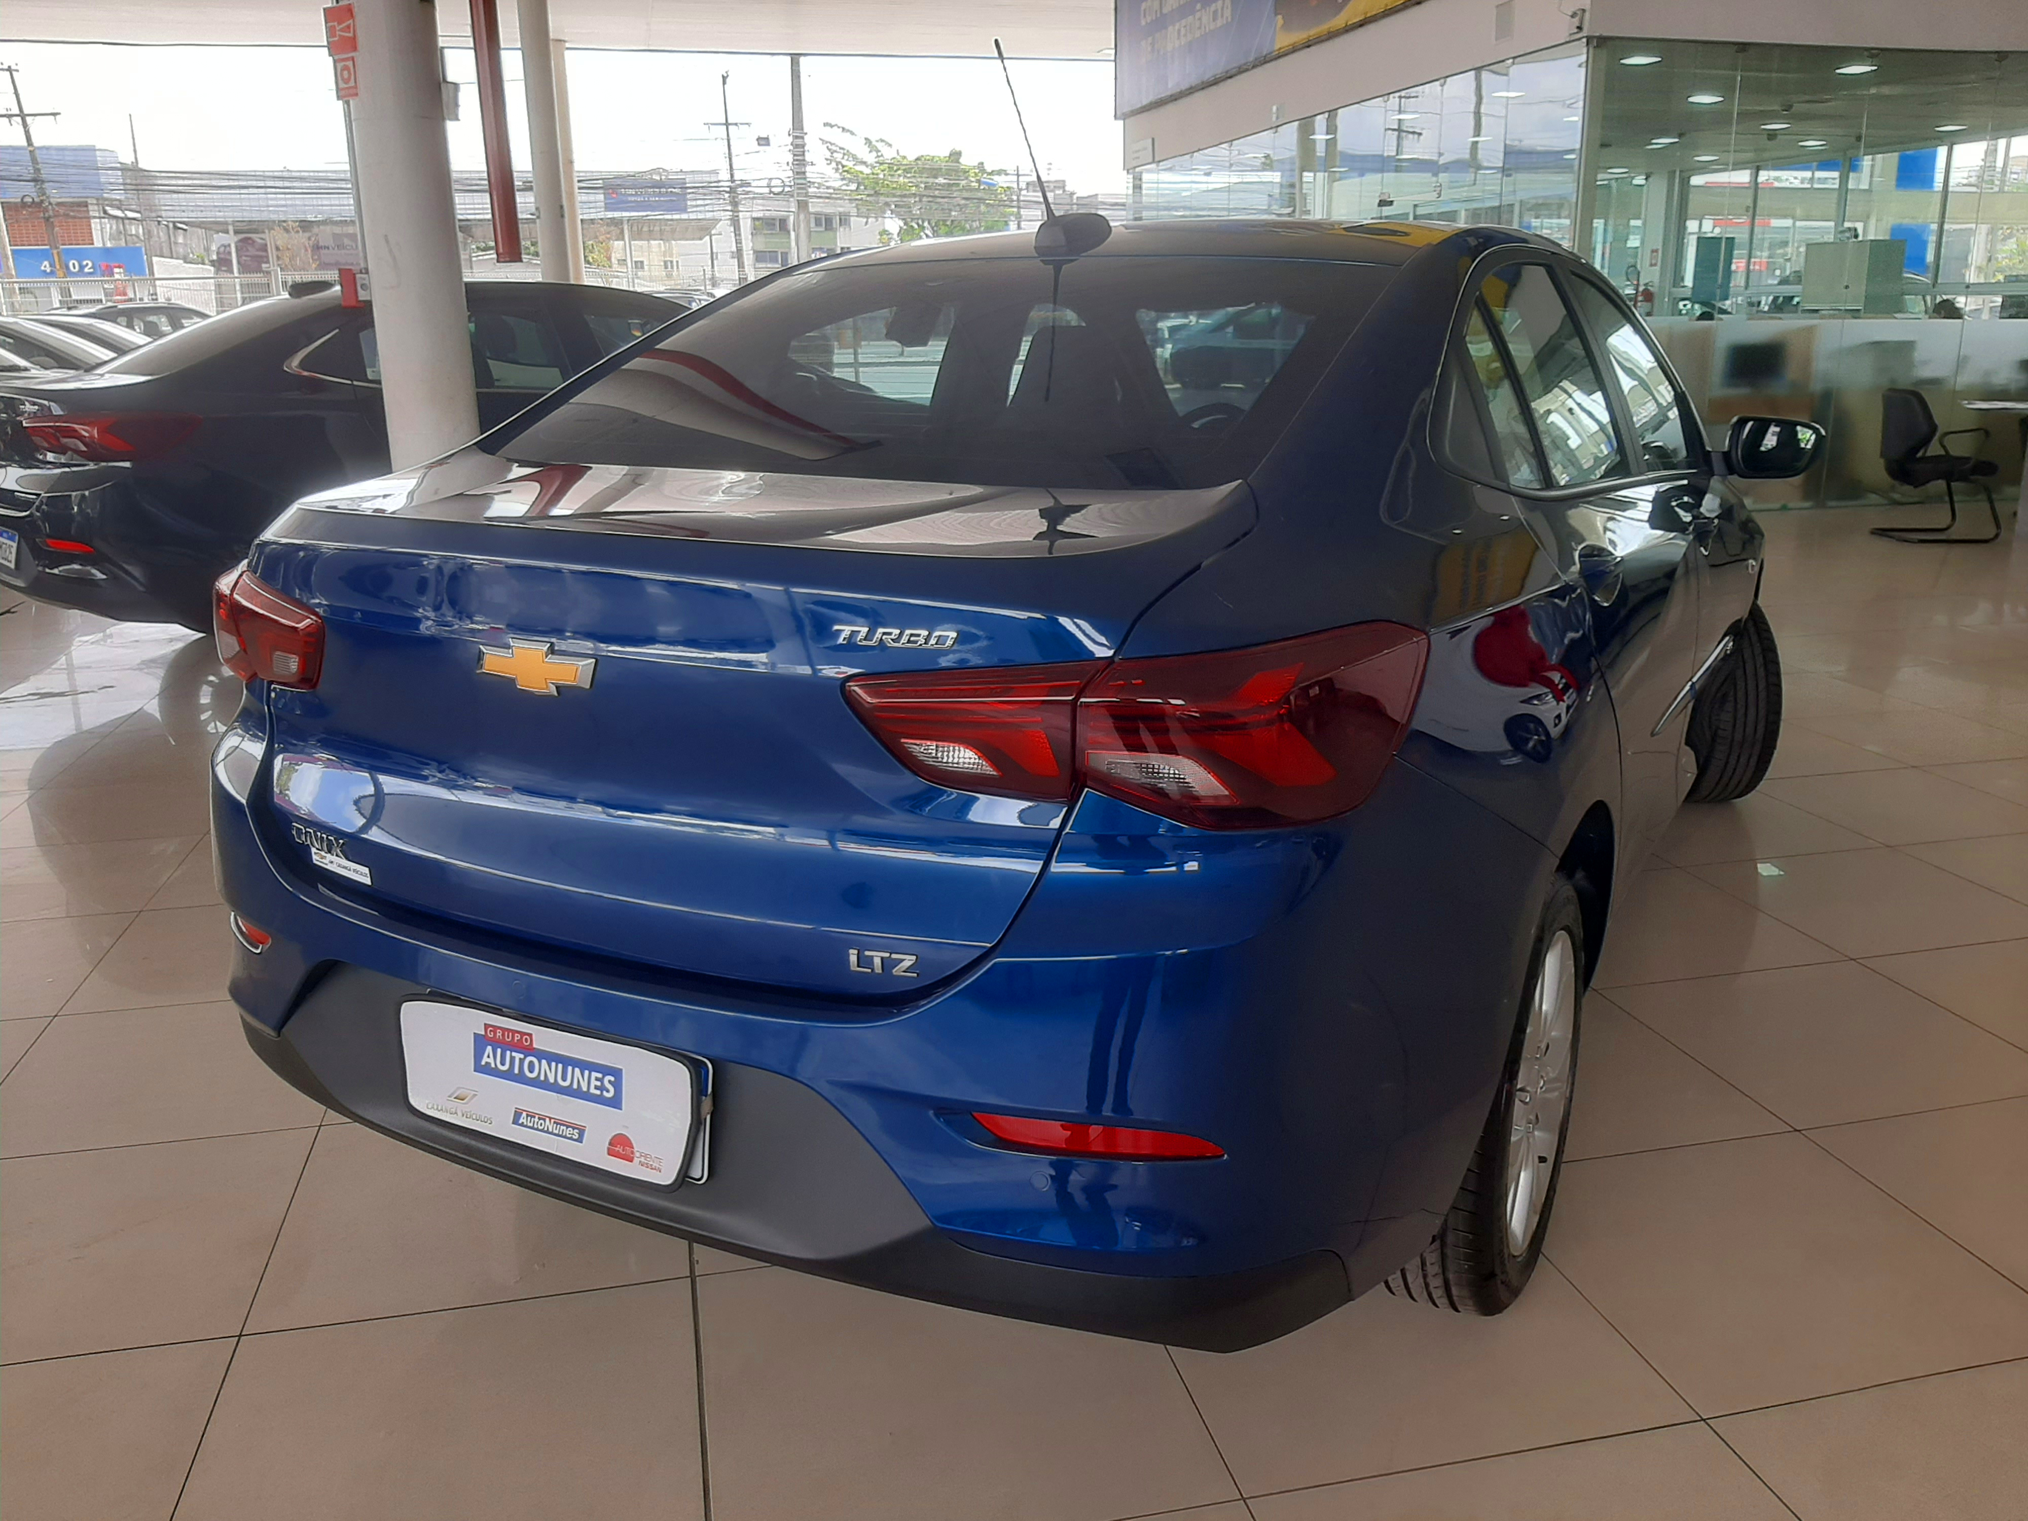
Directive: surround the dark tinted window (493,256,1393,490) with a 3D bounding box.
[{"bbox_3d":[-0.090,-0.582,2.167,1.130,0.110,0.773,8,37,27],"label":"dark tinted window"}]

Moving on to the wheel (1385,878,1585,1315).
[{"bbox_3d":[0.628,0.434,2.176,0.200,0.620,0.620,8,18,27],"label":"wheel"}]

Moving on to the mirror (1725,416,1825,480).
[{"bbox_3d":[1.622,-0.668,3.374,0.205,0.140,0.120,8,18,27],"label":"mirror"}]

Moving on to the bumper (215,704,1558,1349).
[{"bbox_3d":[-0.296,0.165,1.967,1.700,0.570,0.830,8,18,27],"label":"bumper"}]

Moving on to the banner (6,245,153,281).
[{"bbox_3d":[-24.820,-13.230,42.000,3.750,0.850,0.150,1,16,5],"label":"banner"}]

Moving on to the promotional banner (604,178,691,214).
[{"bbox_3d":[-9.717,-14.976,42.000,2.300,0.930,0.100,0,16,0],"label":"promotional banner"}]

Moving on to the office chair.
[{"bbox_3d":[5.652,-1.799,9.578,0.570,0.880,0.550,-1,16,0],"label":"office chair"}]

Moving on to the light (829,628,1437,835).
[{"bbox_3d":[0.106,-0.038,1.425,0.511,0.185,0.154,3,16,13],"label":"light"}]

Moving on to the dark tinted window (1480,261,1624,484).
[{"bbox_3d":[0.873,-0.615,2.544,0.050,0.375,0.690,-17,5,32],"label":"dark tinted window"}]

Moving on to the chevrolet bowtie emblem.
[{"bbox_3d":[-0.472,-0.093,1.562,0.157,0.057,0.020,8,18,27],"label":"chevrolet bowtie emblem"}]

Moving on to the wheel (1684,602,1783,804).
[{"bbox_3d":[1.859,-0.189,4.380,0.205,0.620,0.620,-2,16,-4],"label":"wheel"}]

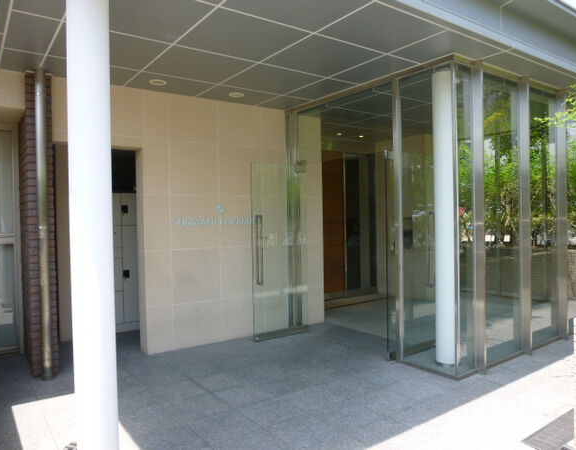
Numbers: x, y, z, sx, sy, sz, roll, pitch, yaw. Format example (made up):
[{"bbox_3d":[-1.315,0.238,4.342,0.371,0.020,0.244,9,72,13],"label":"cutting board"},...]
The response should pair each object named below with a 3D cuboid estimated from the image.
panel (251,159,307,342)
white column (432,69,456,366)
[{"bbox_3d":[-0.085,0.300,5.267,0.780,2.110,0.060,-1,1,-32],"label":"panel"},{"bbox_3d":[1.516,-0.077,4.173,0.215,2.840,0.215,-2,1,-34],"label":"white column"}]

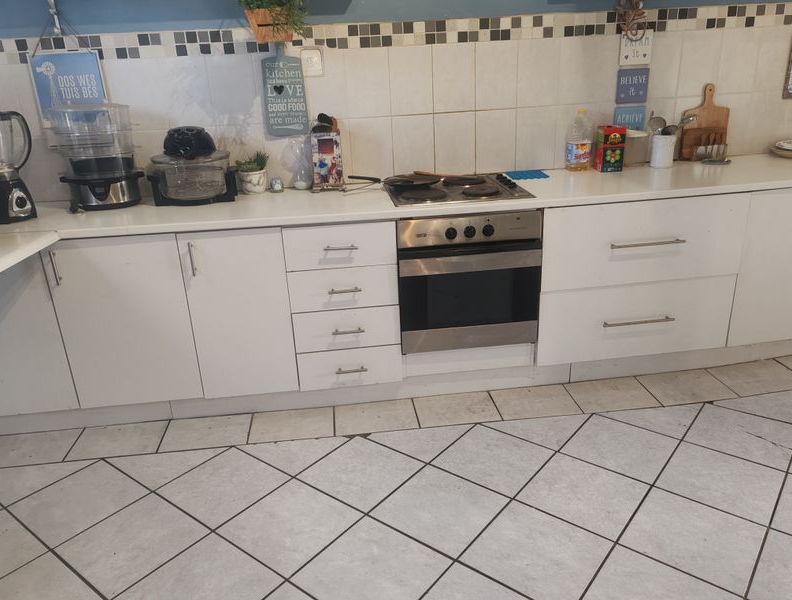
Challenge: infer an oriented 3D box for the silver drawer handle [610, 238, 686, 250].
[{"bbox_3d":[1.052,-0.238,2.616,0.326,0.013,0.035,-5,20,-5],"label":"silver drawer handle"}]

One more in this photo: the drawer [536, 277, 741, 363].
[{"bbox_3d":[1.051,0.028,2.967,0.900,0.352,0.460,-4,20,-5],"label":"drawer"}]

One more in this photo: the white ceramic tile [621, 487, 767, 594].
[{"bbox_3d":[0.931,0.741,1.954,0.350,0.012,0.350,13,25,37],"label":"white ceramic tile"}]

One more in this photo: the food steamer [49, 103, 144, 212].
[{"bbox_3d":[-1.266,-0.603,2.651,0.340,0.405,0.275,-8,21,-14],"label":"food steamer"}]

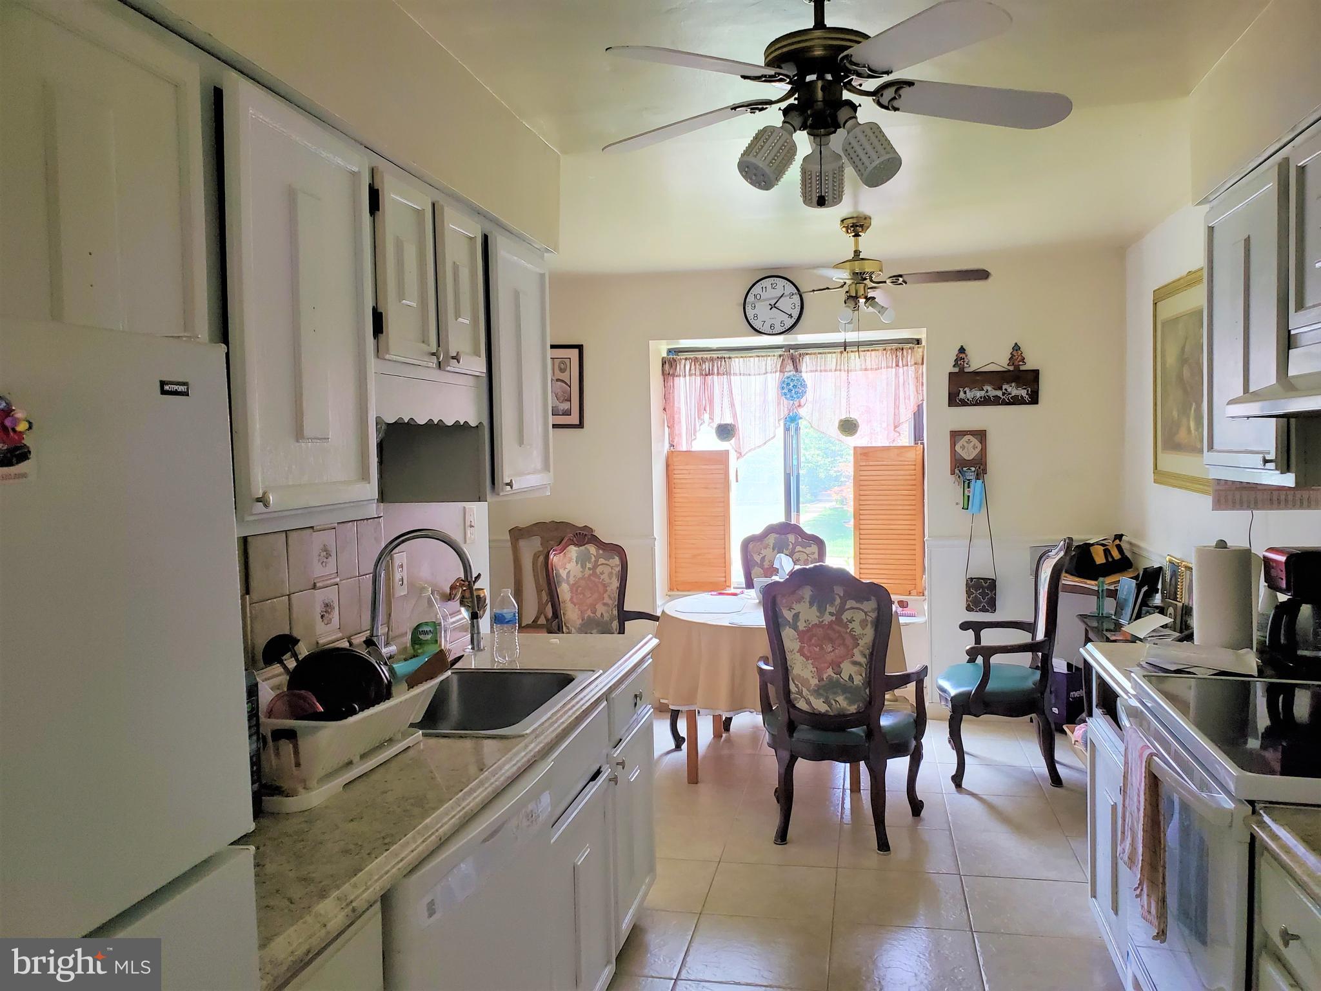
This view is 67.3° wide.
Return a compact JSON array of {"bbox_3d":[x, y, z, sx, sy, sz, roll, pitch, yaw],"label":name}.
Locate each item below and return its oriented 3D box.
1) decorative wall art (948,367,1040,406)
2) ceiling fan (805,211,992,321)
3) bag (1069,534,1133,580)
[{"bbox_3d":[1.750,-0.569,5.209,0.455,0.190,0.025,-1,3,12],"label":"decorative wall art"},{"bbox_3d":[0.830,-0.936,4.179,1.060,0.480,1.060,-1,3,13],"label":"ceiling fan"},{"bbox_3d":[2.150,0.298,4.820,0.300,0.230,0.220,-1,3,13],"label":"bag"}]

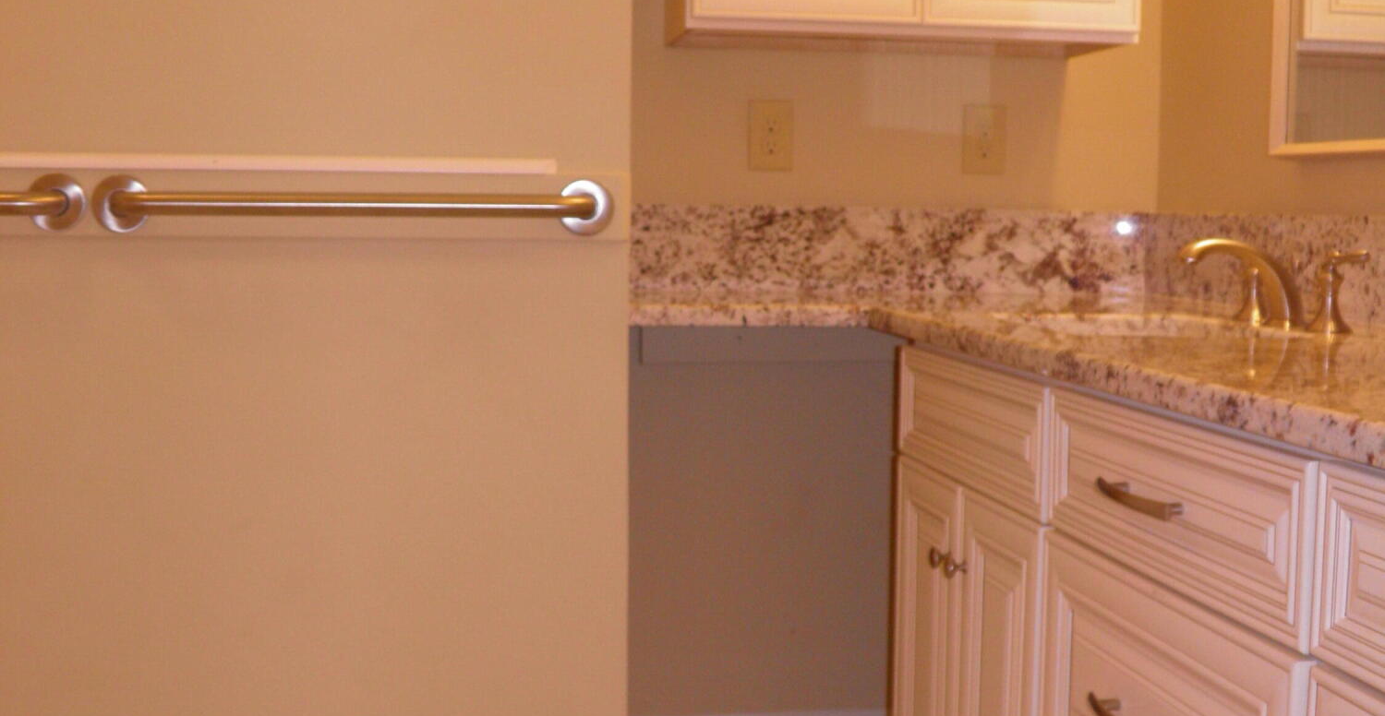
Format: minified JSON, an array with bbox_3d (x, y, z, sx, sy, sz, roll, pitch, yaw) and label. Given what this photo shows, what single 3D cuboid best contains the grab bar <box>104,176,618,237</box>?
[{"bbox_3d":[-0.438,-0.198,2.091,0.684,0.076,0.072,0,5,-9],"label":"grab bar"}]

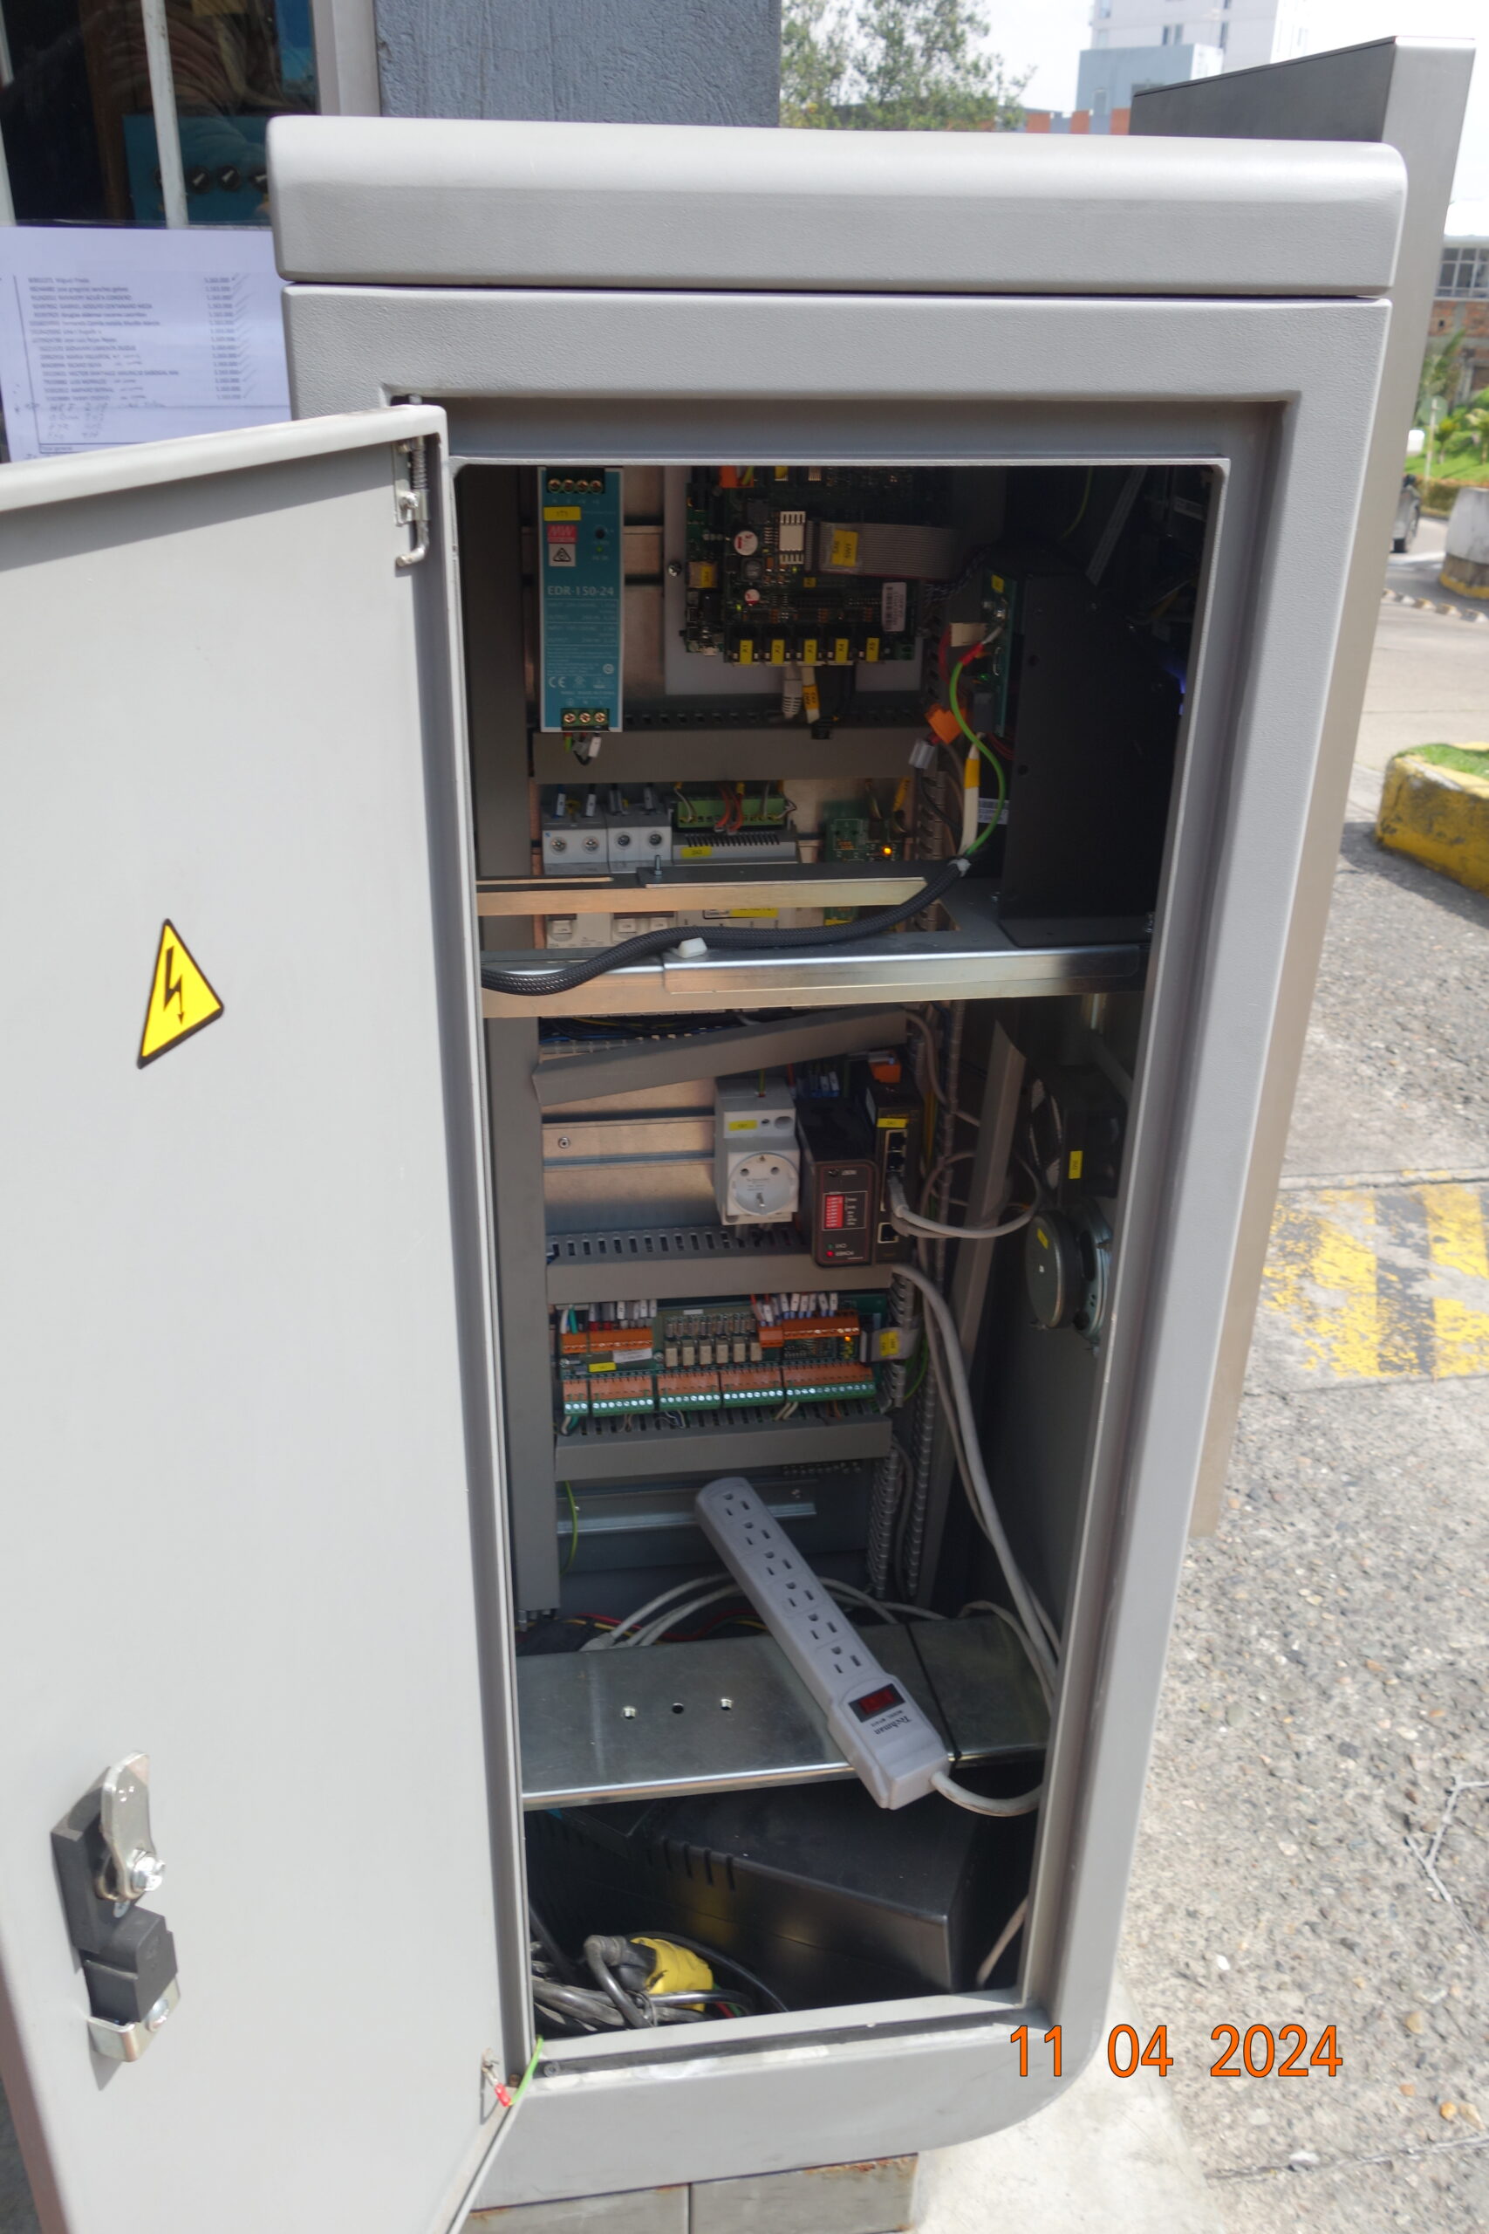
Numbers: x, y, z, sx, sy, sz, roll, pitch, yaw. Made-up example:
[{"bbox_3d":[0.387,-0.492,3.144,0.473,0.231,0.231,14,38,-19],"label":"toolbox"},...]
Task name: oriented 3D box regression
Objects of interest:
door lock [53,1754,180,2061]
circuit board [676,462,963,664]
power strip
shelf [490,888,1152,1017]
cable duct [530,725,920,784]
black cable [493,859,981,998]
[{"bbox_3d":[-0.203,0.257,0.573,0.030,0.128,0.027,10,28,17],"label":"door lock"},{"bbox_3d":[0.033,-0.303,0.924,0.132,0.120,0.050,-2,27,-7],"label":"circuit board"},{"bbox_3d":[0.042,0.325,1.105,0.047,0.026,0.249,-15,40,-25],"label":"power strip"},{"bbox_3d":[0.017,-0.094,0.875,0.358,0.026,0.146,-2,27,-7],"label":"shelf"},{"bbox_3d":[-0.011,-0.210,0.974,0.213,0.027,0.060,-2,27,-7],"label":"cable duct"},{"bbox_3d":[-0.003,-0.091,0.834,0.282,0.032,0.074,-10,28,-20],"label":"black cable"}]

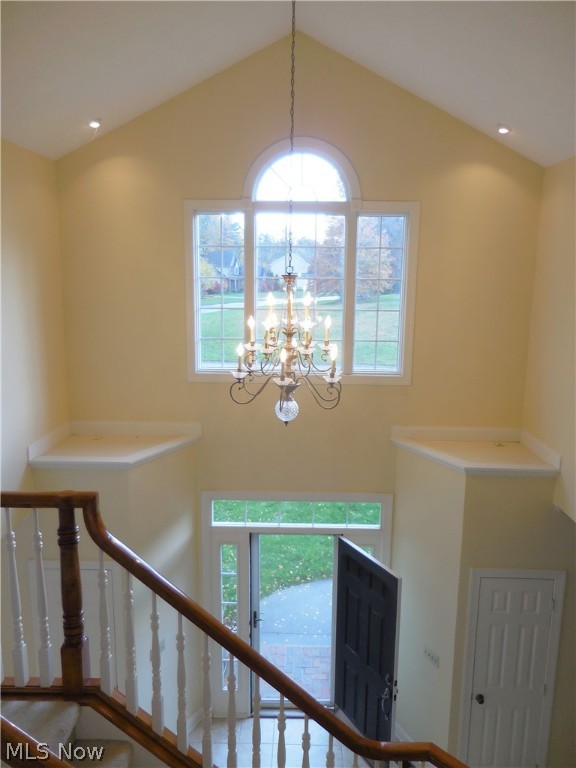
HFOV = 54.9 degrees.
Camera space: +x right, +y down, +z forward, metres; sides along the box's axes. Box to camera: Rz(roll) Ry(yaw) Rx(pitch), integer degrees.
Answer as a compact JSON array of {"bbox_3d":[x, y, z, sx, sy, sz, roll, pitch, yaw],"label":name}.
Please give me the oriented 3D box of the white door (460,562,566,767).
[{"bbox_3d":[1.921,2.601,4.825,0.801,2.140,0.070,1,10,2],"label":"white door"}]

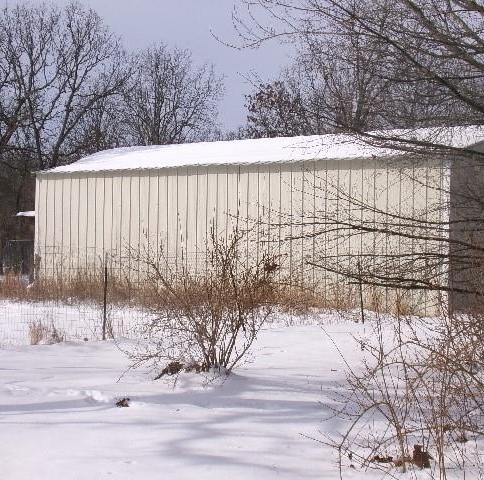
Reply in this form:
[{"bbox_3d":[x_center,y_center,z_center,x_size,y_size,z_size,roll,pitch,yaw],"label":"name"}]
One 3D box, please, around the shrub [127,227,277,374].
[{"bbox_3d":[-0.445,0.700,12.400,1.720,1.660,1.600,1,0,0],"label":"shrub"}]

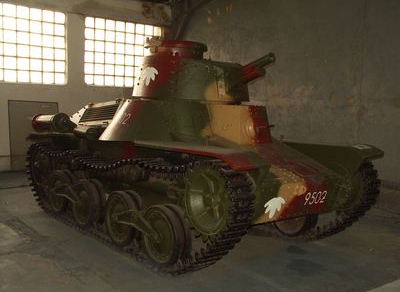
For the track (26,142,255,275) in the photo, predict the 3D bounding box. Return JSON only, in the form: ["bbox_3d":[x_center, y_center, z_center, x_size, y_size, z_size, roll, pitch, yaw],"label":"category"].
[{"bbox_3d":[-1.027,0.490,5.545,0.274,1.127,4.361,-3,8,-38],"label":"track"}]

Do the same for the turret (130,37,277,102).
[{"bbox_3d":[0.072,-0.869,5.639,1.313,0.706,1.970,-4,8,-41],"label":"turret"}]

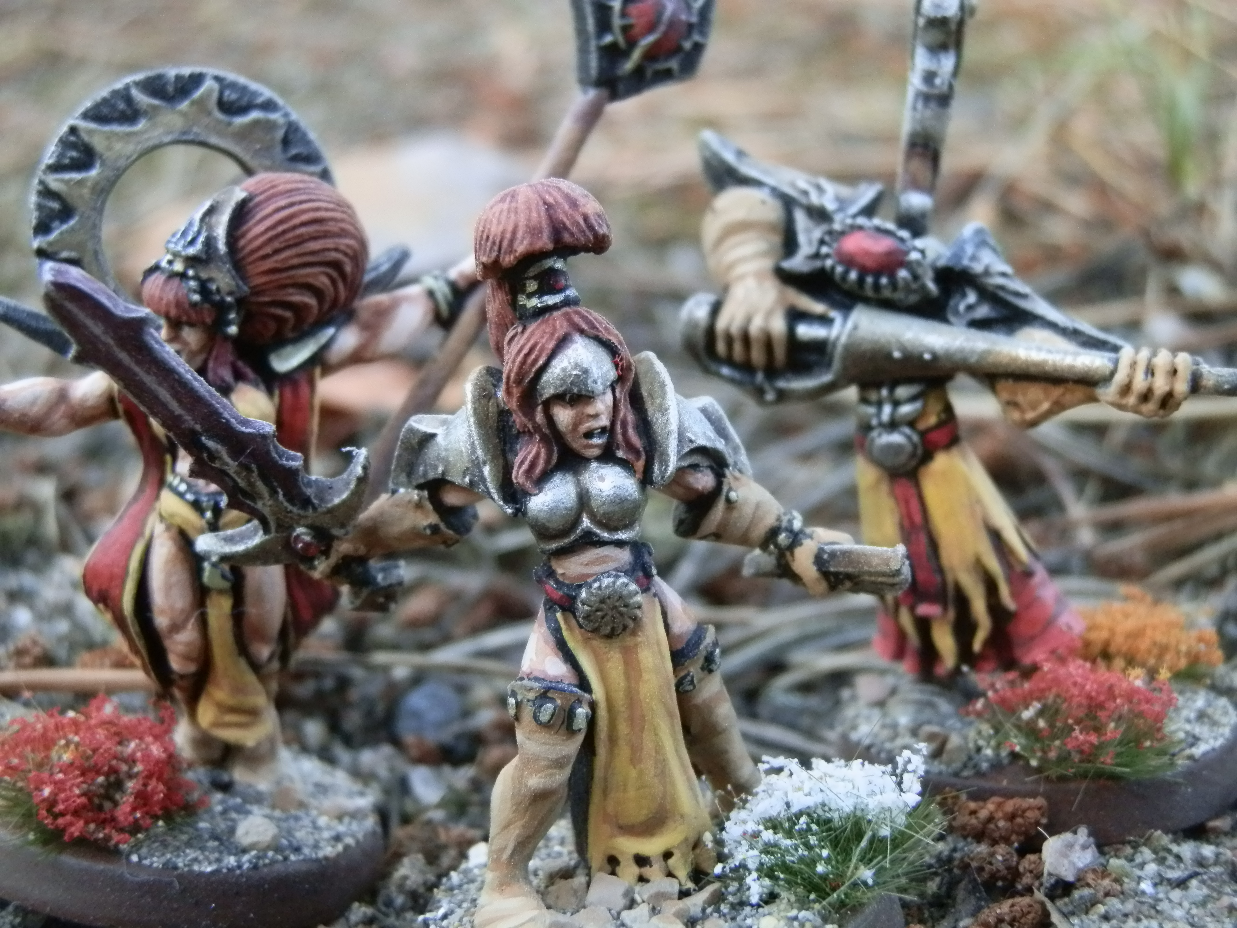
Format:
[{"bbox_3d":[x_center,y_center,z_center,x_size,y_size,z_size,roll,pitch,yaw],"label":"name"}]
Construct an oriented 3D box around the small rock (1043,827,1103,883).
[{"bbox_3d":[0.024,0.021,0.117,0.003,0.003,0.003,0,13,0],"label":"small rock"}]

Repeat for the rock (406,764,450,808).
[{"bbox_3d":[-0.012,0.020,0.138,0.003,0.002,0.002,0,13,0],"label":"rock"}]

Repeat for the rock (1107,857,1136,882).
[{"bbox_3d":[0.027,0.022,0.117,0.002,0.001,0.002,0,13,0],"label":"rock"}]

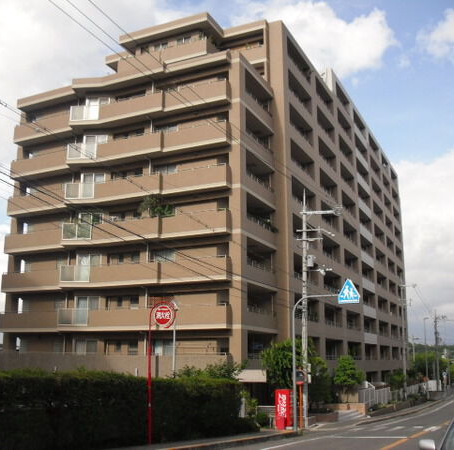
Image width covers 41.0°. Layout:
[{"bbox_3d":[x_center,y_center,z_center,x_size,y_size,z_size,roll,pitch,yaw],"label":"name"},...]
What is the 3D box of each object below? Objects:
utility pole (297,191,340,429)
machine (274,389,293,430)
[{"bbox_3d":[4.496,3.824,29.780,2.150,11.700,0.700,-4,-13,17],"label":"utility pole"},{"bbox_3d":[2.944,9.195,30.447,0.720,1.830,0.970,-6,-14,22],"label":"machine"}]

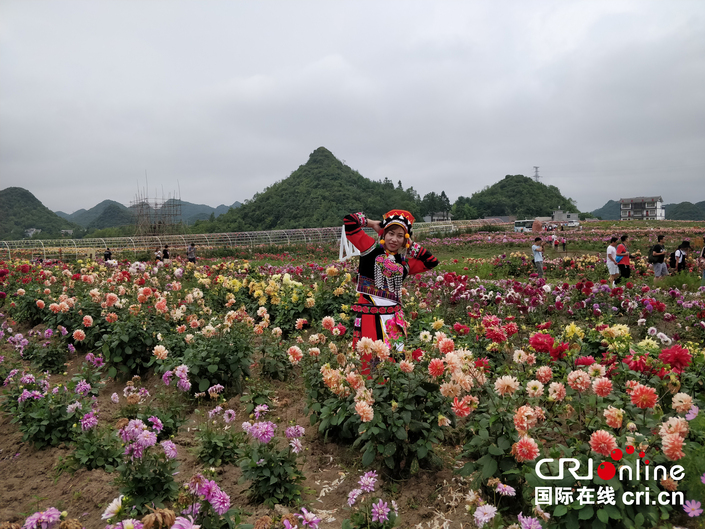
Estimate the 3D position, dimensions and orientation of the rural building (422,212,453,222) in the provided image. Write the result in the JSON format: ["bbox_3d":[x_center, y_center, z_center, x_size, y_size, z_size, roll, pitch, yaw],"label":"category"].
[{"bbox_3d":[26.079,-14.113,150.000,9.200,4.200,7.000,0,3,6],"label":"rural building"}]

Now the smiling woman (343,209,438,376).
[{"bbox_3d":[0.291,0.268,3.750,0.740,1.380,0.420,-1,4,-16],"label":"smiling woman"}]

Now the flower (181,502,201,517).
[{"bbox_3d":[-0.726,1.106,2.200,0.092,0.085,0.075,-1,3,-19],"label":"flower"}]

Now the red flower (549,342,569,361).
[{"bbox_3d":[1.306,0.552,3.100,0.127,0.114,0.100,-1,3,-11],"label":"red flower"}]

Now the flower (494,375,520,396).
[{"bbox_3d":[0.808,0.634,2.550,0.130,0.110,0.095,1,3,18],"label":"flower"}]

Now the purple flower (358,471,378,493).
[{"bbox_3d":[0.077,1.043,2.350,0.096,0.106,0.085,0,4,2],"label":"purple flower"}]

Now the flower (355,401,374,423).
[{"bbox_3d":[0.073,0.860,2.850,0.111,0.122,0.095,-1,3,-18],"label":"flower"}]

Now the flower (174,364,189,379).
[{"bbox_3d":[-1.294,0.810,3.700,0.106,0.106,0.085,0,3,0],"label":"flower"}]

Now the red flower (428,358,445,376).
[{"bbox_3d":[0.541,0.664,3.150,0.108,0.112,0.075,0,0,-6],"label":"red flower"}]

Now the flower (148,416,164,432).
[{"bbox_3d":[-1.082,0.884,2.700,0.090,0.090,0.060,-3,-16,-37],"label":"flower"}]

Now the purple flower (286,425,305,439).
[{"bbox_3d":[-0.315,0.922,2.700,0.099,0.077,0.089,0,4,-7],"label":"purple flower"}]

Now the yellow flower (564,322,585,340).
[{"bbox_3d":[1.612,0.487,3.550,0.145,0.131,0.123,2,5,25],"label":"yellow flower"}]

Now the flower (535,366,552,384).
[{"bbox_3d":[1.074,0.624,2.750,0.101,0.101,0.081,0,3,6],"label":"flower"}]

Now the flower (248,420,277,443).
[{"bbox_3d":[-0.493,0.905,2.650,0.163,0.119,0.114,-1,4,-11],"label":"flower"}]

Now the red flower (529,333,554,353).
[{"bbox_3d":[1.256,0.519,3.250,0.173,0.133,0.132,0,3,0],"label":"red flower"}]

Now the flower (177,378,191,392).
[{"bbox_3d":[-1.296,0.928,3.750,0.107,0.107,0.091,-1,4,-19],"label":"flower"}]

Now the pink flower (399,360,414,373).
[{"bbox_3d":[0.342,0.647,3.100,0.101,0.076,0.067,0,3,0],"label":"pink flower"}]

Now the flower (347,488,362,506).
[{"bbox_3d":[0.009,1.025,2.150,0.050,0.085,0.085,22,-8,-32],"label":"flower"}]

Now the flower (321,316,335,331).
[{"bbox_3d":[-0.201,0.493,4.100,0.109,0.113,0.085,0,3,-3],"label":"flower"}]

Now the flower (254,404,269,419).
[{"bbox_3d":[-0.557,0.904,3.000,0.089,0.089,0.075,-1,3,-11],"label":"flower"}]

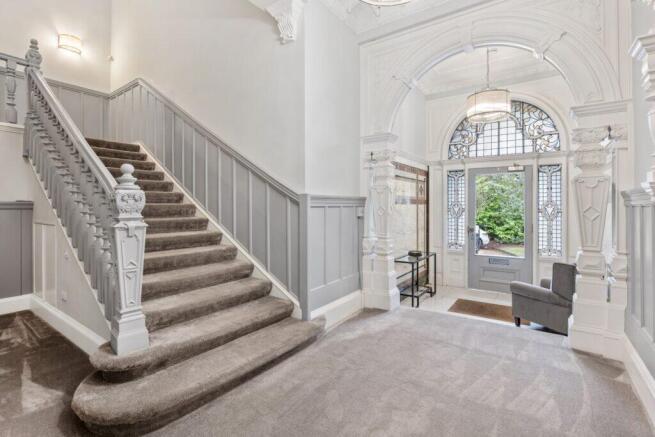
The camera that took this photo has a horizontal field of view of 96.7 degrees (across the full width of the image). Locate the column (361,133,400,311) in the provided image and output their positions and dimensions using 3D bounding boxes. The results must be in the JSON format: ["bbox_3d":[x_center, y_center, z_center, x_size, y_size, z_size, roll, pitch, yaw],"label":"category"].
[{"bbox_3d":[0.752,0.067,4.075,0.422,2.381,0.435,0,0,35],"label":"column"}]

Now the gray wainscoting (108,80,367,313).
[{"bbox_3d":[-1.982,-0.752,5.050,5.222,3.610,1.344,0,0,35],"label":"gray wainscoting"}]

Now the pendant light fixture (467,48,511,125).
[{"bbox_3d":[2.339,-1.960,4.211,0.563,0.998,0.563,0,0,35],"label":"pendant light fixture"}]

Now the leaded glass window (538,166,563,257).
[{"bbox_3d":[3.461,-0.128,4.517,0.294,1.421,0.058,0,0,35],"label":"leaded glass window"}]

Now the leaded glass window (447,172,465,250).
[{"bbox_3d":[2.347,-0.161,5.303,0.294,1.446,0.058,0,0,35],"label":"leaded glass window"}]

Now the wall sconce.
[{"bbox_3d":[-4.792,-3.298,5.457,0.154,0.262,0.346,0,0,35],"label":"wall sconce"}]

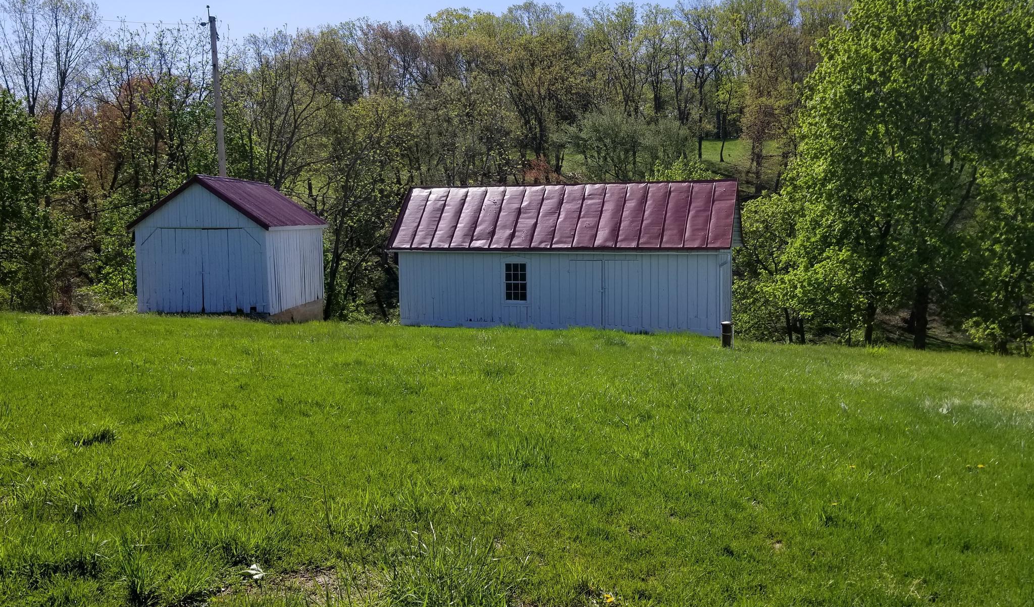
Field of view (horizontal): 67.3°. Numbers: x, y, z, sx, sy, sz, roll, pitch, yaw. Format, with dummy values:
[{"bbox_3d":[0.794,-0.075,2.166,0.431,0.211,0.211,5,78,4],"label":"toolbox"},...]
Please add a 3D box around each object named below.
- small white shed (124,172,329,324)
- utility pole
[{"bbox_3d":[-8.955,-1.723,24.947,4.196,4.412,5.188,0,6,4],"label":"small white shed"},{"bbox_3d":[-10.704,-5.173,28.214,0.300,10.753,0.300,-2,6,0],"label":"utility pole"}]

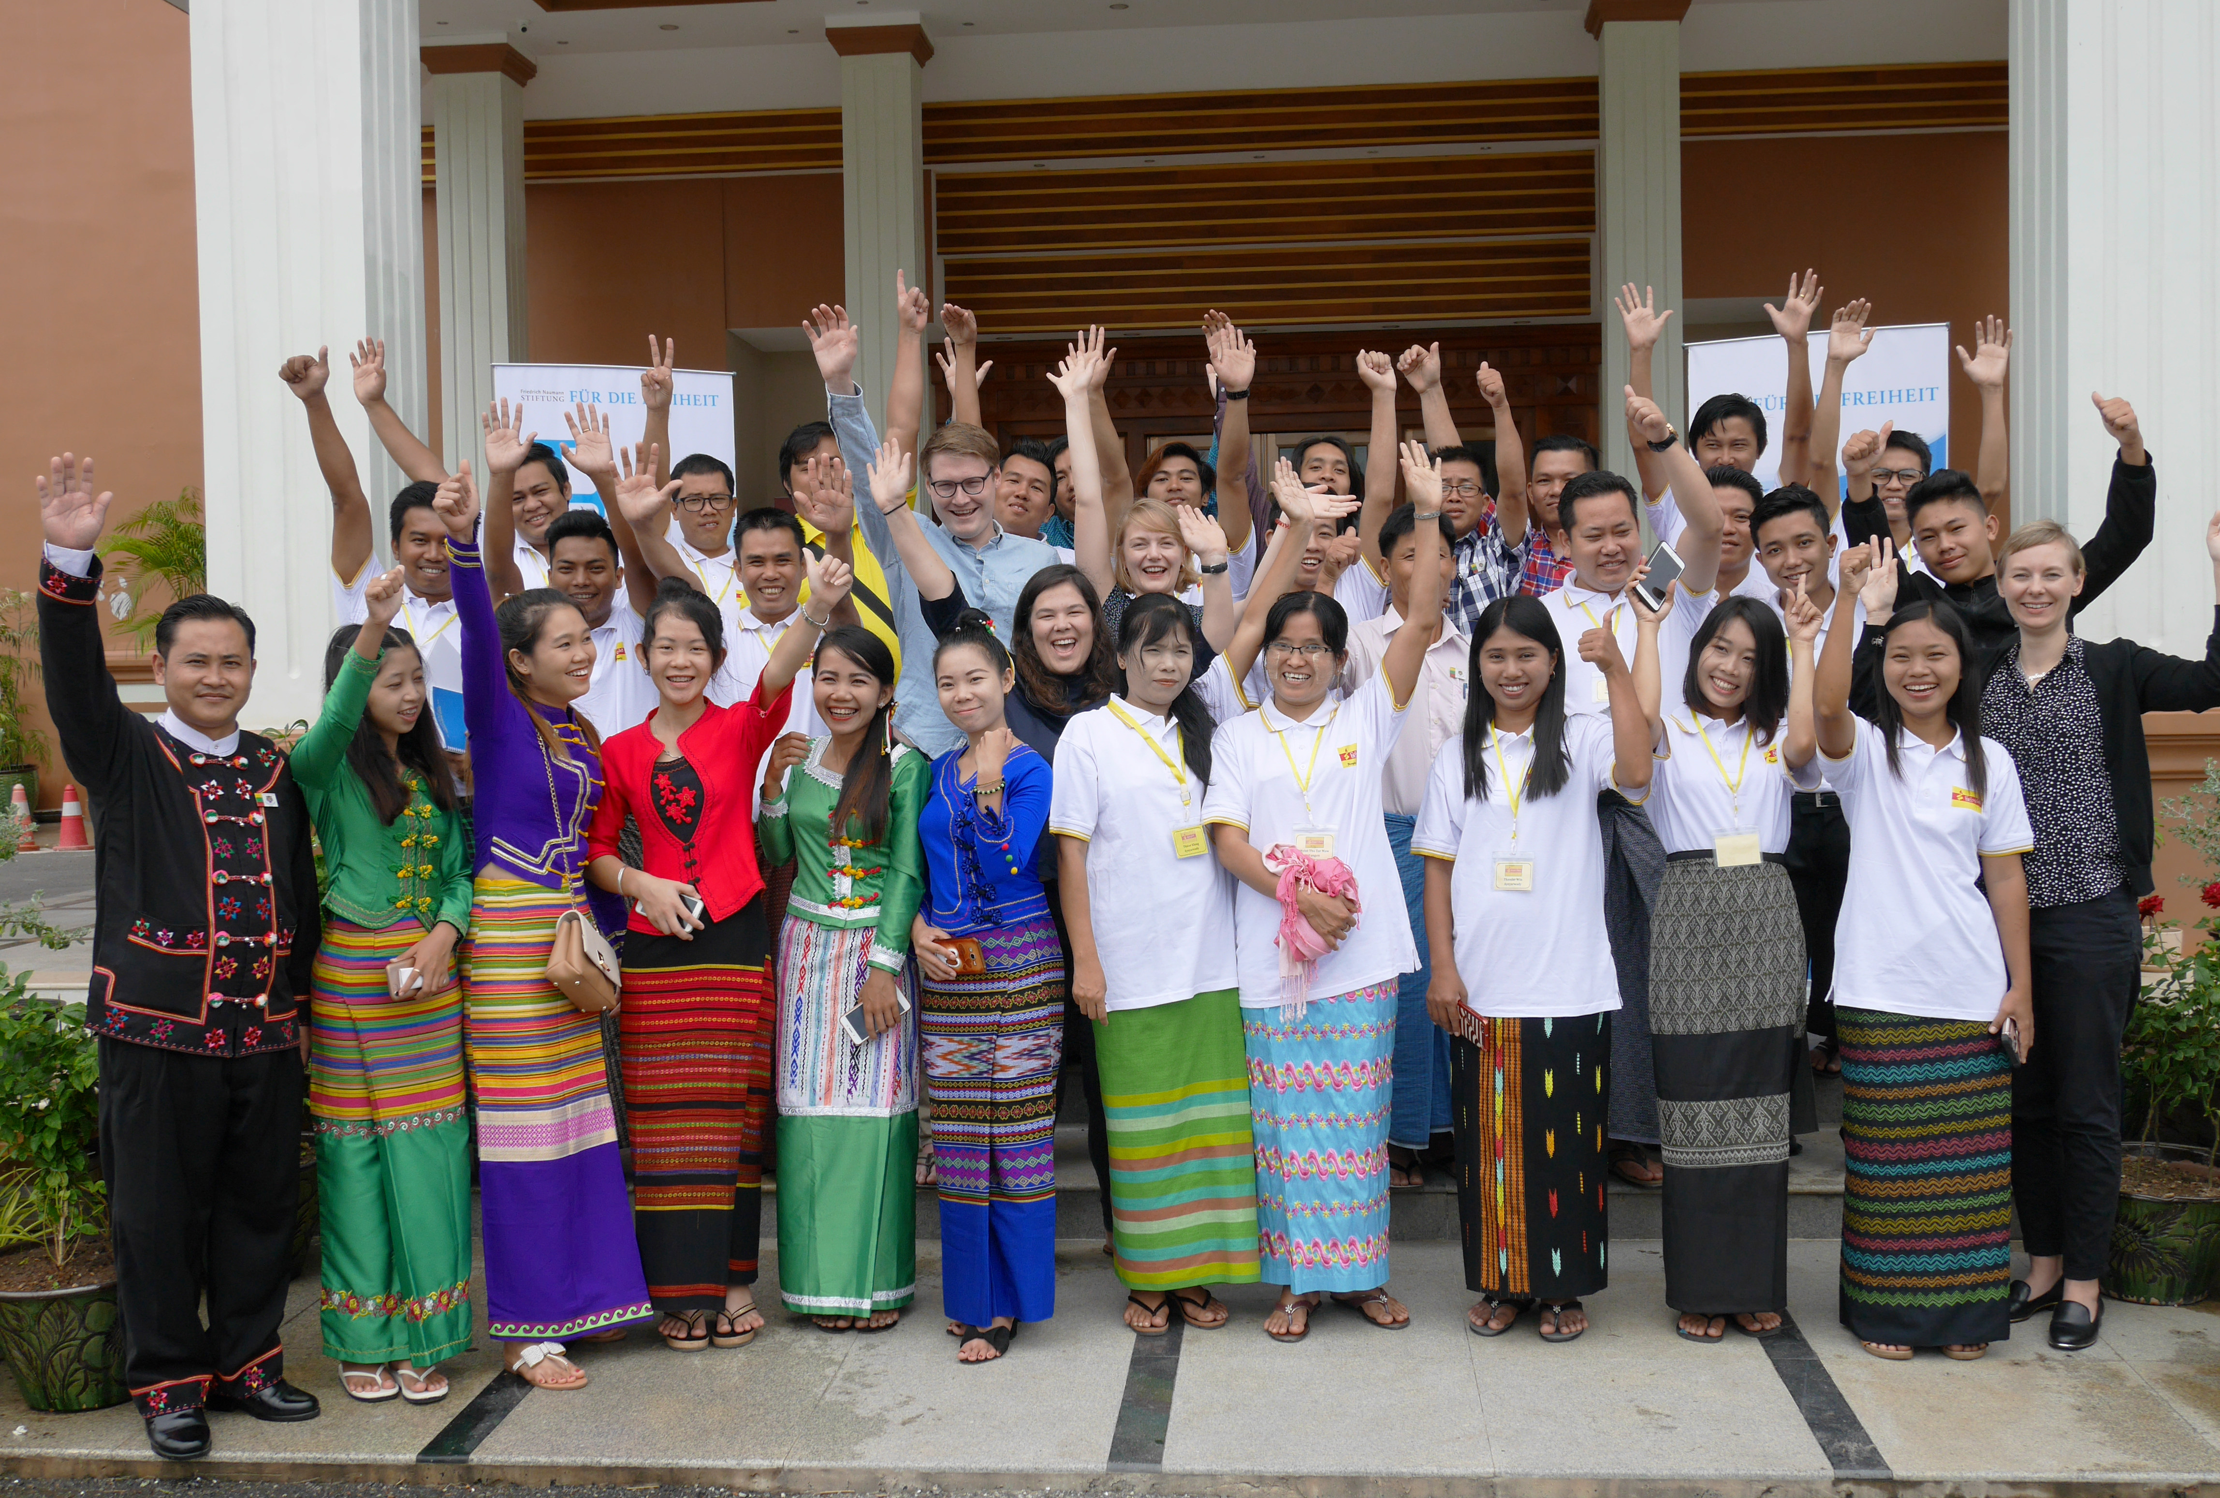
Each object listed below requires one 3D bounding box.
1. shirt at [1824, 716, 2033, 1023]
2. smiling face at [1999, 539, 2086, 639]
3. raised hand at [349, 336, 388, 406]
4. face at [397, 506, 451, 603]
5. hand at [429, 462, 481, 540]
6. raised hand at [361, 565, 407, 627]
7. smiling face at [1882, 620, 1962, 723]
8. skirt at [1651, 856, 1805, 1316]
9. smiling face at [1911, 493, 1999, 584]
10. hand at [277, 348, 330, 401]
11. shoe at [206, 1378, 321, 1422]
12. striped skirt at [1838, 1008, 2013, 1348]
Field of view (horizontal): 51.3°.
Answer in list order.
[{"bbox_3d":[1.696,0.250,4.786,0.429,0.627,0.270,0,2,14],"label":"shirt"},{"bbox_3d":[1.951,-0.336,4.835,0.171,0.205,0.170,0,2,21],"label":"smiling face"},{"bbox_3d":[-2.016,-1.026,6.280,0.113,0.183,0.070,-1,2,-14],"label":"raised hand"},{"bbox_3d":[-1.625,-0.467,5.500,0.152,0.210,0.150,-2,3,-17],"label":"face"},{"bbox_3d":[-1.341,-0.508,4.730,0.099,0.163,0.090,-1,2,-13],"label":"hand"},{"bbox_3d":[-1.439,-0.303,4.580,0.085,0.120,0.085,14,3,-11],"label":"raised hand"},{"bbox_3d":[1.633,-0.157,4.640,0.155,0.210,0.150,0,3,21],"label":"smiling face"},{"bbox_3d":[1.333,0.728,4.985,0.328,0.978,0.280,-1,2,10],"label":"skirt"},{"bbox_3d":[1.927,-0.476,5.280,0.155,0.190,0.150,-13,3,31],"label":"smiling face"},{"bbox_3d":[-1.884,-0.876,5.400,0.100,0.120,0.085,-9,3,-6],"label":"hand"},{"bbox_3d":[-1.700,1.265,4.610,0.280,0.105,0.100,0,3,28],"label":"shoe"},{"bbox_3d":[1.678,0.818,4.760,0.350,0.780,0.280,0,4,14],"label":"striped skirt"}]

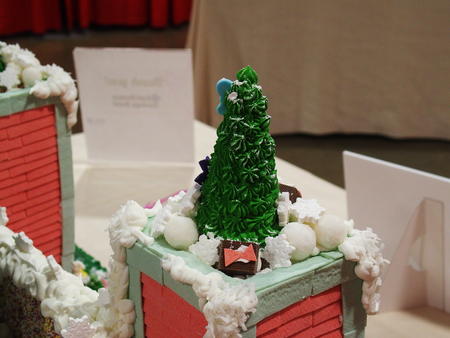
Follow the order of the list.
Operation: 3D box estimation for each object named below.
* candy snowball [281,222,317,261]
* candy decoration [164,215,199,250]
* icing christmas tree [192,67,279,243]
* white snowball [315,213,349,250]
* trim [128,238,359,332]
[{"bbox_3d":[0.052,0.051,0.570,0.025,0.025,0.025,0,19,0],"label":"candy snowball"},{"bbox_3d":[-0.032,0.046,0.588,0.025,0.025,0.025,0,19,0],"label":"candy decoration"},{"bbox_3d":[0.012,-0.013,0.595,0.064,0.124,0.064,0,19,0],"label":"icing christmas tree"},{"bbox_3d":[0.077,0.046,0.576,0.025,0.025,0.025,0,19,0],"label":"white snowball"},{"bbox_3d":[0.012,0.068,0.599,0.117,0.024,0.125,-14,24,-36],"label":"trim"}]

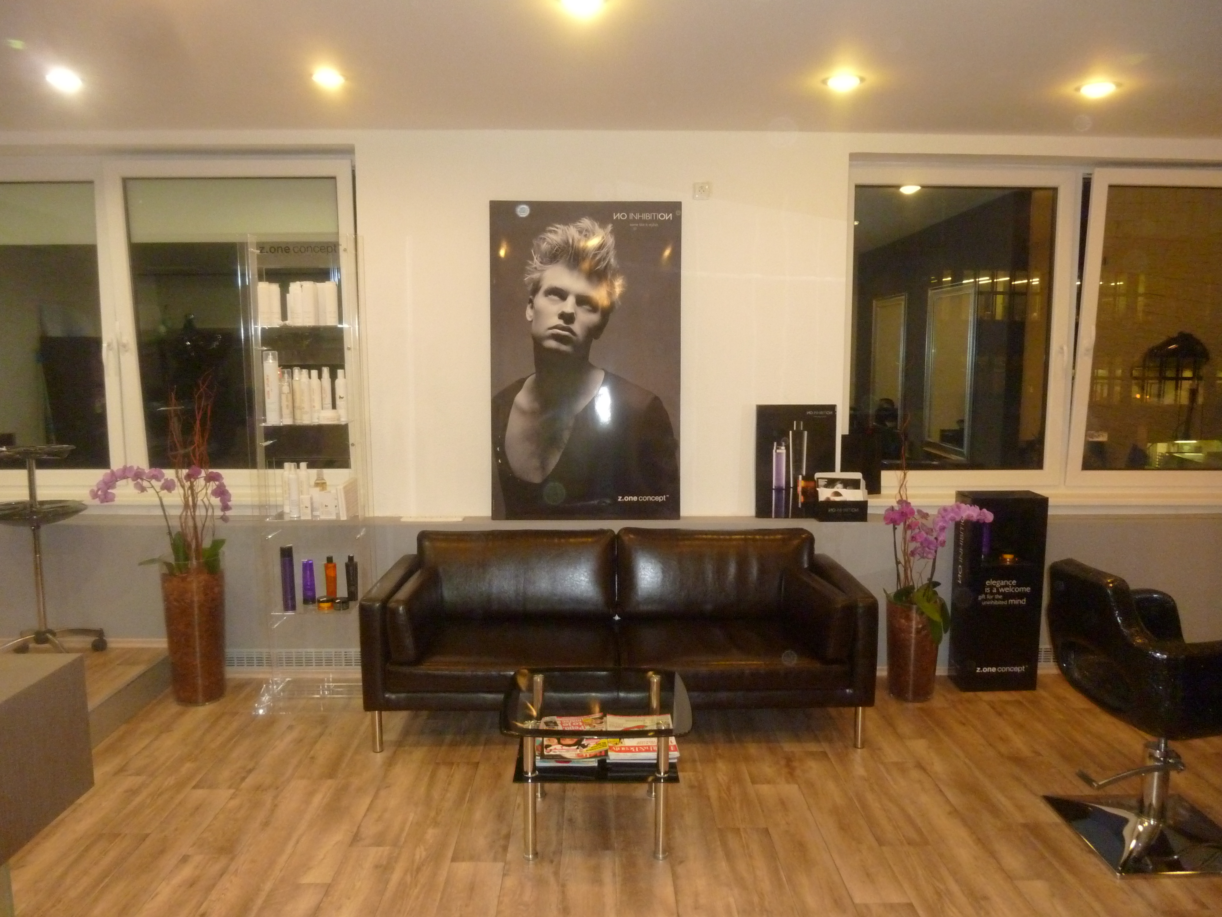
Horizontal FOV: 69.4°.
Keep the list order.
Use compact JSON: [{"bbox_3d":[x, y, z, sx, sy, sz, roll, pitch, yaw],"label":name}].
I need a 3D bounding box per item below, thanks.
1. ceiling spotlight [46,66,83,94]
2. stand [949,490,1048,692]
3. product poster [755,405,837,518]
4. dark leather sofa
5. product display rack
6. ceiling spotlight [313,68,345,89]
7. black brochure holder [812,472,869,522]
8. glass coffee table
[{"bbox_3d":[-2.081,-1.430,3.367,0.130,0.050,0.130,0,7,-1],"label":"ceiling spotlight"},{"bbox_3d":[1.824,0.624,4.194,0.345,0.930,0.190,0,7,-1],"label":"stand"},{"bbox_3d":[0.913,0.014,4.365,0.405,0.560,0.020,0,2,-1],"label":"product poster"},{"bbox_3d":[0.025,0.732,3.885,2.040,0.800,0.810,0,7,-1],"label":"dark leather sofa"},{"bbox_3d":[-1.338,0.085,3.960,0.535,2.070,0.340,0,7,-1],"label":"product display rack"},{"bbox_3d":[-1.071,-1.432,3.361,0.125,0.050,0.125,0,7,-1],"label":"ceiling spotlight"},{"bbox_3d":[1.123,0.192,4.310,0.235,0.220,0.100,0,7,-1],"label":"black brochure holder"},{"bbox_3d":[-0.049,1.024,2.969,0.600,0.455,0.520,0,7,-1],"label":"glass coffee table"}]

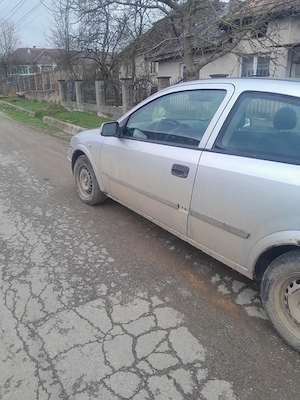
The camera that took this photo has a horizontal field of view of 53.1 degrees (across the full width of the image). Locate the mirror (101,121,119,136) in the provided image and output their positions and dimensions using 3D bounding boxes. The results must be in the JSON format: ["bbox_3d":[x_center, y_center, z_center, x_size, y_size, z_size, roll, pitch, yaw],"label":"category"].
[{"bbox_3d":[-0.354,-0.624,2.626,0.185,0.125,0.110,-14,26,-34],"label":"mirror"}]

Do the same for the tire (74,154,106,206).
[{"bbox_3d":[-0.686,-0.238,3.515,0.185,0.590,0.595,-17,28,-39],"label":"tire"}]

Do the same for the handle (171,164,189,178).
[{"bbox_3d":[0.215,-0.198,2.065,0.040,0.090,0.172,-8,14,-36],"label":"handle"}]

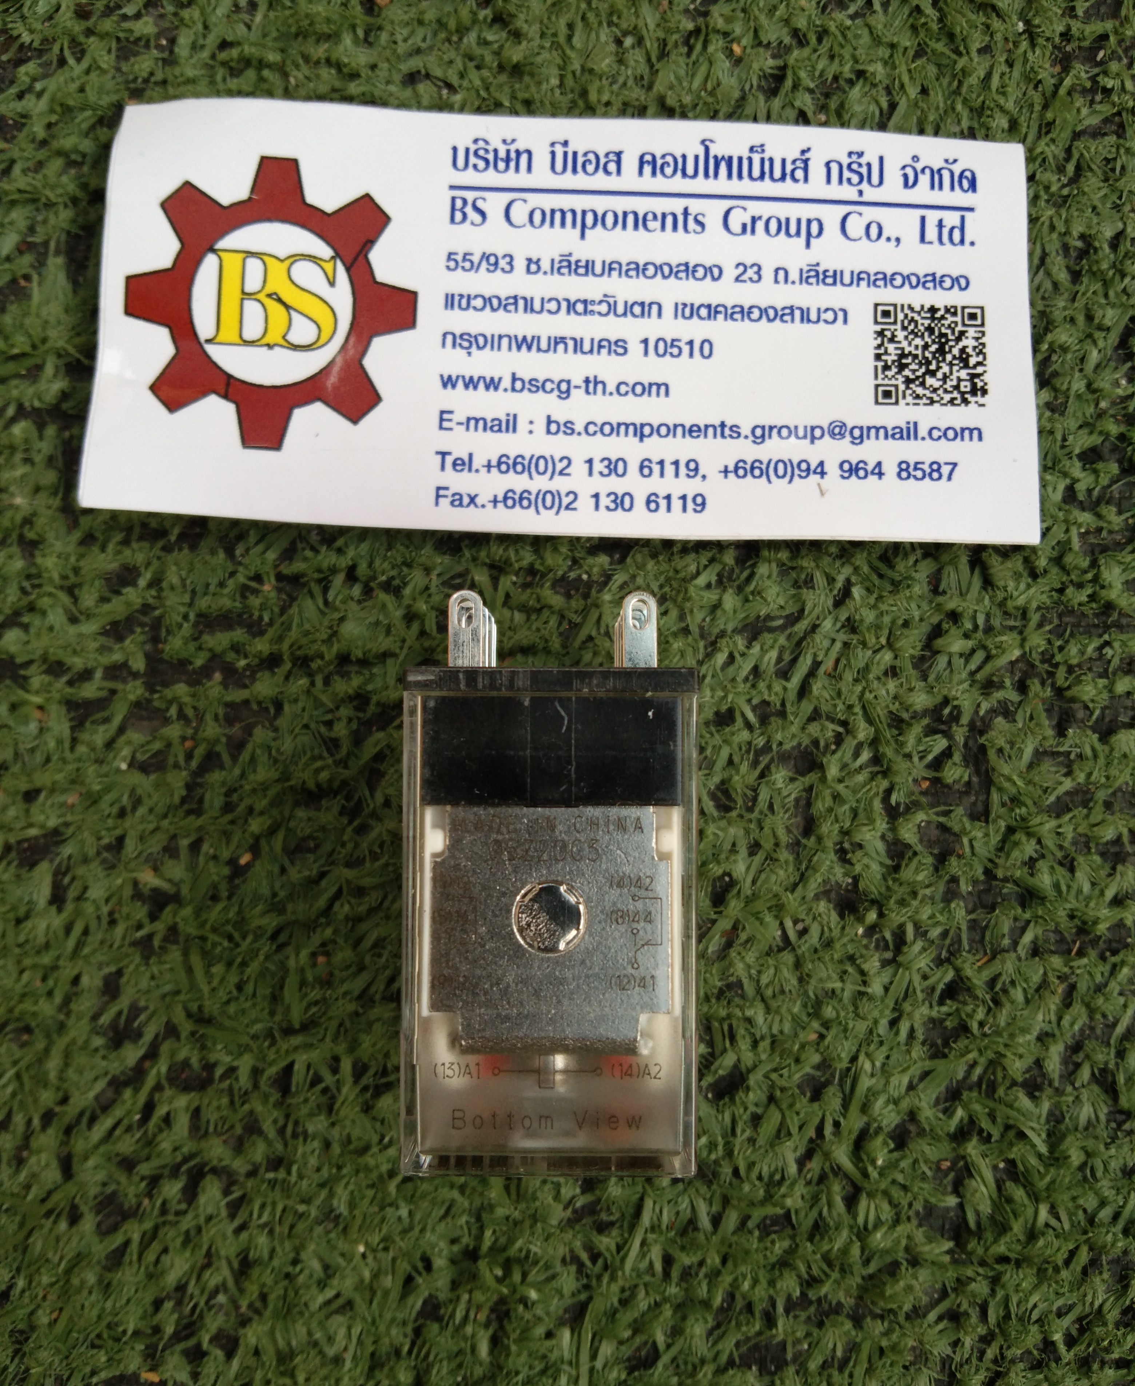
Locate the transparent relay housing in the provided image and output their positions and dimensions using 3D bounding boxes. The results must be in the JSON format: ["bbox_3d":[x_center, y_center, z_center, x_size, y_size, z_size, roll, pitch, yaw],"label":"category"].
[{"bbox_3d":[-0.001,0.014,0.108,0.021,0.028,0.042,0,88,0],"label":"transparent relay housing"}]

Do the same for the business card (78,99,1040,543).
[{"bbox_3d":[0.000,-0.036,0.127,0.090,0.003,0.042,2,79,-1],"label":"business card"}]

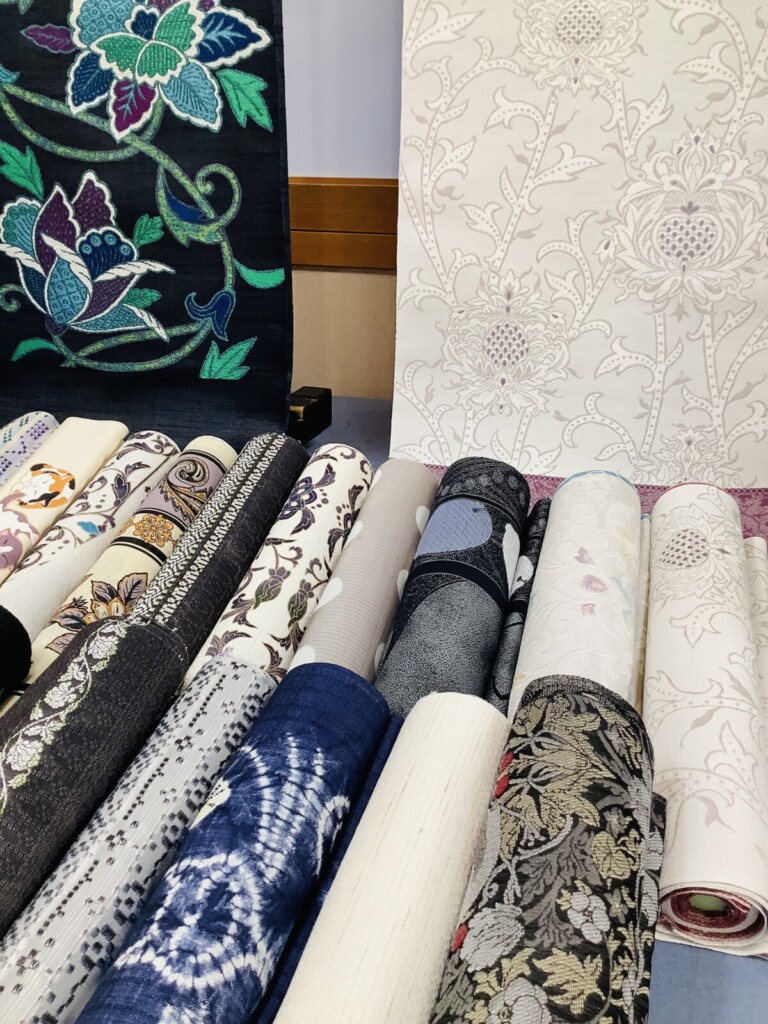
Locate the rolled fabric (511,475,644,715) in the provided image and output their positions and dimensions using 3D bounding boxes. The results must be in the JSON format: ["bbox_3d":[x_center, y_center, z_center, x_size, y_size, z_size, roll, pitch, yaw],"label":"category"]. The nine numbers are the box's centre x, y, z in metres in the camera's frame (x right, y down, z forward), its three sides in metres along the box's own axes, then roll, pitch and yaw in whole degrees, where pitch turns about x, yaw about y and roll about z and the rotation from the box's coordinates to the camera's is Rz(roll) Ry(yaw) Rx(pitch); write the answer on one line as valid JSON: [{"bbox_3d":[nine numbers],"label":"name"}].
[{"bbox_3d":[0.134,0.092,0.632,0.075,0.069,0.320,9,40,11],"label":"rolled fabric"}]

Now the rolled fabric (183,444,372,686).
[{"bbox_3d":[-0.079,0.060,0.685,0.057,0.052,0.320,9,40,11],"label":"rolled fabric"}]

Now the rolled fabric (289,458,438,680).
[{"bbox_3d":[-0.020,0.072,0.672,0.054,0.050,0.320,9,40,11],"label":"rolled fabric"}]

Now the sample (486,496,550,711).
[{"bbox_3d":[0.091,0.100,0.649,0.029,0.037,0.320,9,40,11],"label":"sample"}]

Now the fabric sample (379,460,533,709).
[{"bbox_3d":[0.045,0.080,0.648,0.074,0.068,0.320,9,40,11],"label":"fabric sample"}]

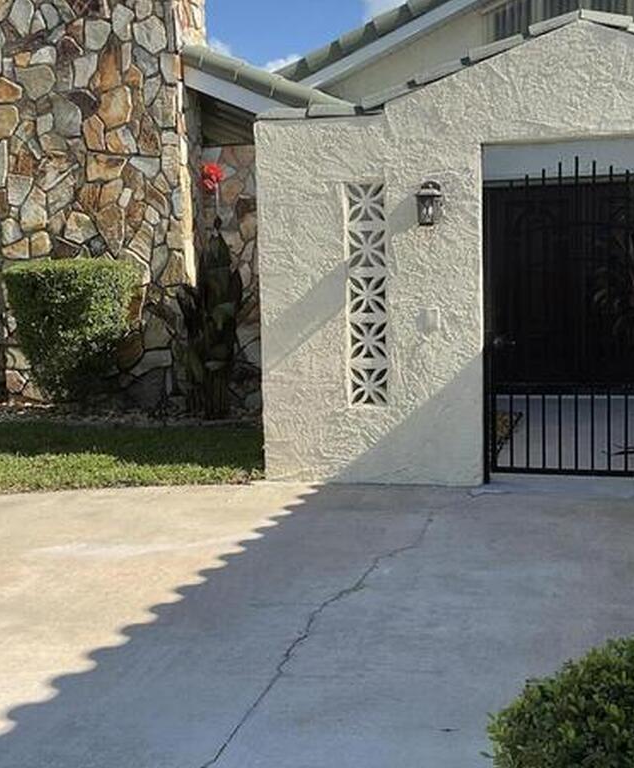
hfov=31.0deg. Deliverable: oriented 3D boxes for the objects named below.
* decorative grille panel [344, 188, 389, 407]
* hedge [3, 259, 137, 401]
[{"bbox_3d":[0.337,-0.597,7.623,0.305,1.500,0.100,0,6,15],"label":"decorative grille panel"},{"bbox_3d":[-2.608,-0.566,12.100,1.280,1.481,1.100,0,6,15],"label":"hedge"}]

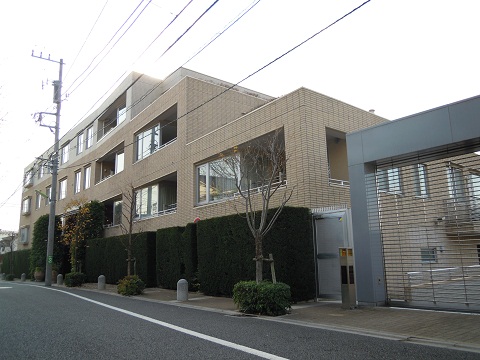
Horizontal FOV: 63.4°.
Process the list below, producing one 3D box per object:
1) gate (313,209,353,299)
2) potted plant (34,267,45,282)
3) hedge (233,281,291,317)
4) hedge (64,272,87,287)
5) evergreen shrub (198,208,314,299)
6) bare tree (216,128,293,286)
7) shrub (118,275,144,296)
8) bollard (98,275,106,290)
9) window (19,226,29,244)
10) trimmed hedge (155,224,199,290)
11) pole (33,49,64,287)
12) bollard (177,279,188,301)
[{"bbox_3d":[2.370,1.947,10.213,0.150,2.300,1.100,8,-15,-39],"label":"gate"},{"bbox_3d":[-14.624,6.932,28.447,0.720,1.020,0.720,7,-14,-36],"label":"potted plant"},{"bbox_3d":[0.440,2.473,8.263,0.750,0.640,1.150,7,-14,-36],"label":"hedge"},{"bbox_3d":[-9.058,5.455,21.506,0.950,0.750,1.250,7,-14,-36],"label":"hedge"},{"bbox_3d":[0.282,2.236,11.530,0.800,2.370,4.300,7,-14,-36],"label":"evergreen shrub"},{"bbox_3d":[0.331,0.877,8.585,1.450,3.900,1.500,7,-14,-36],"label":"bare tree"},{"bbox_3d":[-4.037,3.824,14.365,0.850,0.750,1.000,7,-14,-36],"label":"shrub"},{"bbox_3d":[-6.170,4.595,17.431,0.300,0.610,0.300,7,-14,-36],"label":"bollard"},{"bbox_3d":[-22.672,5.817,40.700,1.650,1.750,0.300,-10,-15,39],"label":"window"},{"bbox_3d":[-2.275,3.030,15.213,0.800,2.420,2.800,7,-14,-36],"label":"trimmed hedge"},{"bbox_3d":[-11.706,-0.823,23.429,1.900,14.000,0.700,7,-14,-36],"label":"pole"},{"bbox_3d":[-1.683,3.206,11.391,0.300,0.610,0.300,-1,-11,0],"label":"bollard"}]

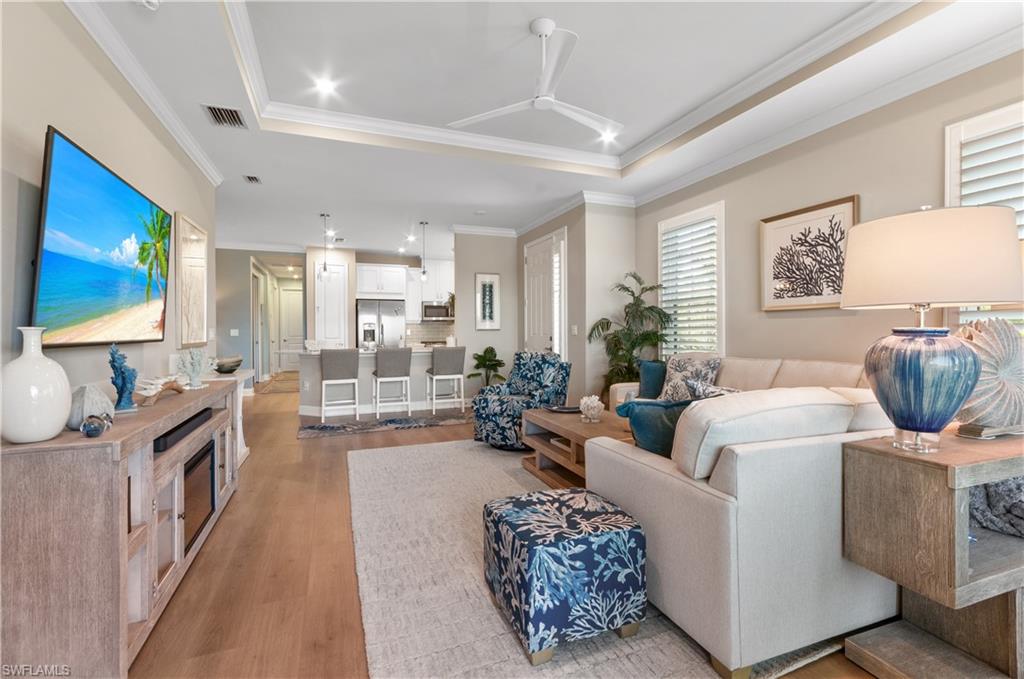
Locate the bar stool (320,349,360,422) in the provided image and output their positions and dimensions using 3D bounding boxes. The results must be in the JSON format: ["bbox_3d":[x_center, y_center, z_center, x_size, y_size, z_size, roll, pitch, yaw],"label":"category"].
[{"bbox_3d":[-2.325,0.603,5.753,0.461,0.956,0.475,0,1,-23],"label":"bar stool"}]

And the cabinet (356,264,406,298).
[{"bbox_3d":[-2.712,-1.160,8.806,0.944,0.636,0.580,-1,1,-23],"label":"cabinet"}]

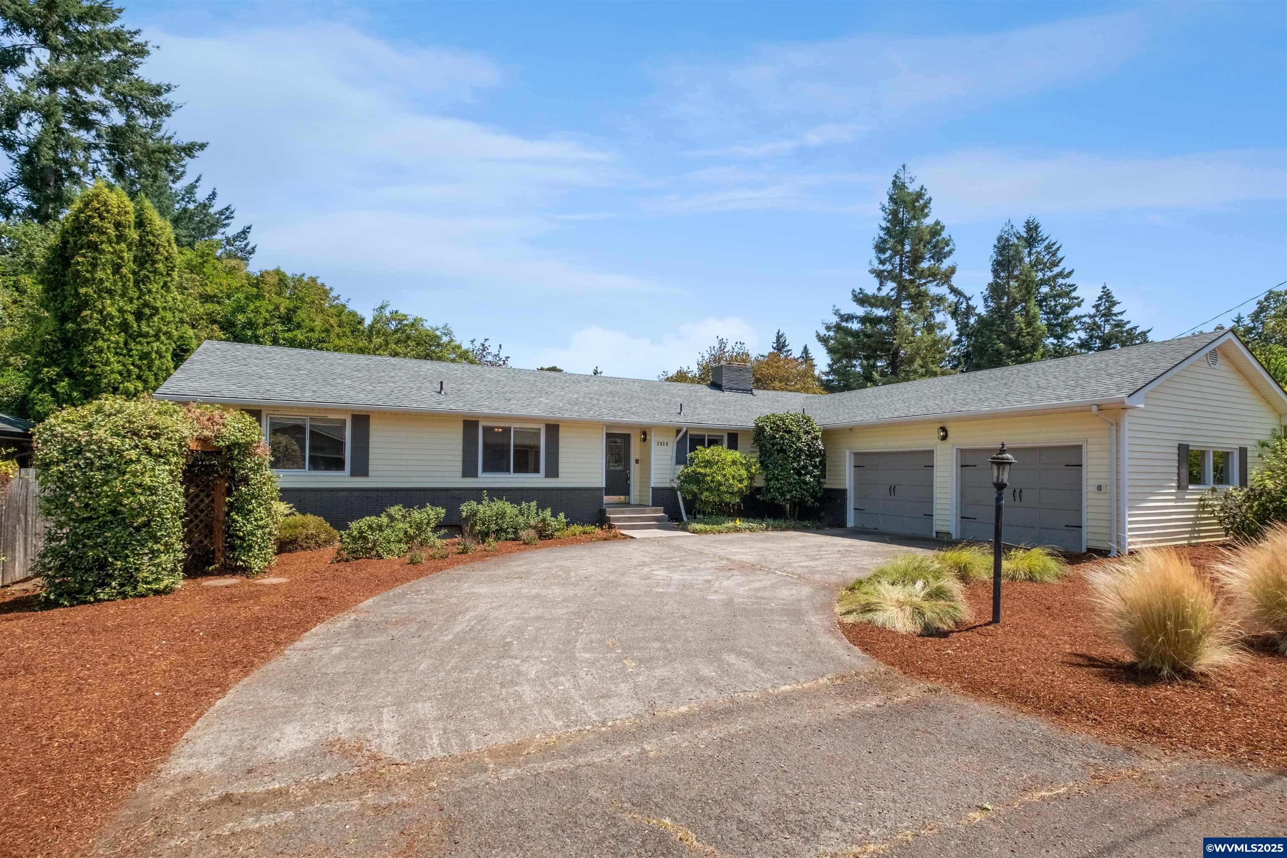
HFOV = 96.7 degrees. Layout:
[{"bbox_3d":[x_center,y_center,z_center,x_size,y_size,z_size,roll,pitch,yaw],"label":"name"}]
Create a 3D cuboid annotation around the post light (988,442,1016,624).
[{"bbox_3d":[3.580,1.040,5.750,0.295,1.820,0.295,2,-3,0],"label":"post light"}]

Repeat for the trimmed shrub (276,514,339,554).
[{"bbox_3d":[-6.720,2.050,11.400,1.200,0.700,1.150,2,-4,-26],"label":"trimmed shrub"}]

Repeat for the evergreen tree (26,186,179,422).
[{"bbox_3d":[-13.250,-1.800,14.300,2.600,8.700,2.500,2,-4,-26],"label":"evergreen tree"}]

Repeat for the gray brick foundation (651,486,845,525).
[{"bbox_3d":[3.060,2.210,16.320,5.250,1.030,2.200,3,-5,-25],"label":"gray brick foundation"}]

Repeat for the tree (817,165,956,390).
[{"bbox_3d":[17.100,-6.800,40.000,9.700,23.300,9.500,3,-5,-25],"label":"tree"}]

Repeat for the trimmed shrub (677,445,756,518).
[{"bbox_3d":[2.040,1.450,15.900,2.300,2.080,2.100,1,-4,0],"label":"trimmed shrub"}]

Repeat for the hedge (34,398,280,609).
[{"bbox_3d":[-6.930,0.930,8.360,1.850,2.600,2.350,2,-4,-18],"label":"hedge"}]

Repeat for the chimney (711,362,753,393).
[{"bbox_3d":[3.318,-1.757,21.170,1.340,1.020,0.800,3,-5,-25],"label":"chimney"}]

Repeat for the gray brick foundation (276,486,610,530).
[{"bbox_3d":[-4.980,1.900,13.820,8.600,0.950,0.220,3,-5,-25],"label":"gray brick foundation"}]

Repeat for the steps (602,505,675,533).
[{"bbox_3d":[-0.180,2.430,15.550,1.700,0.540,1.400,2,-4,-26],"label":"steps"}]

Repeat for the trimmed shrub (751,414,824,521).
[{"bbox_3d":[4.230,1.050,16.600,2.130,3.150,2.050,1,-4,0],"label":"trimmed shrub"}]

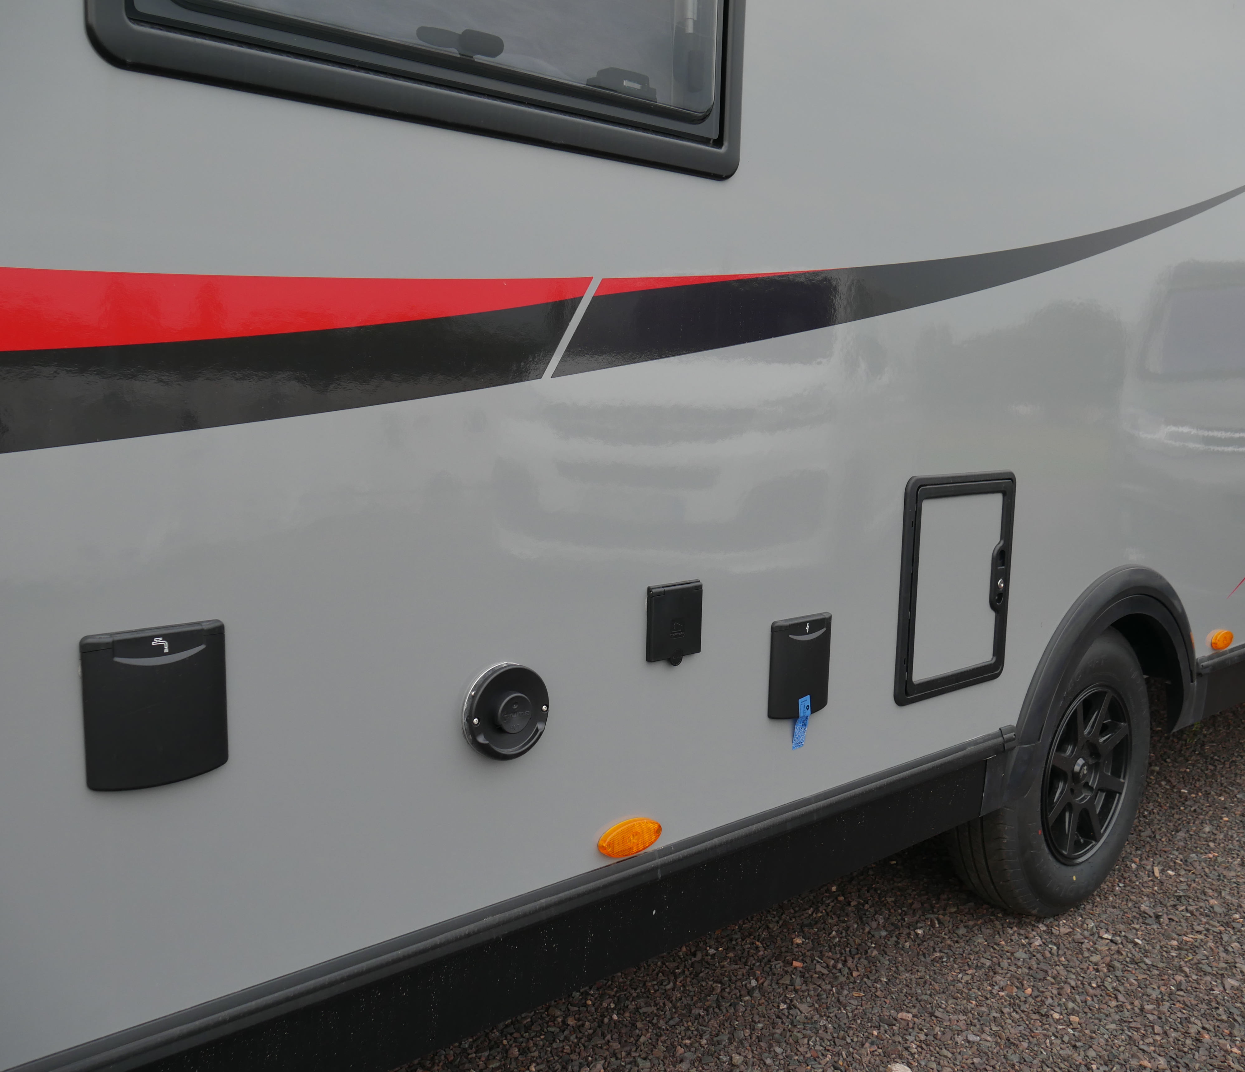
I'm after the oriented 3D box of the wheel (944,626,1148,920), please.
[{"bbox_3d":[0.931,0.494,2.504,0.640,0.635,0.187,-5,10,-41],"label":"wheel"}]

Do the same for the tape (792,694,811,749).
[{"bbox_3d":[0.261,0.273,1.691,0.026,0.080,0.014,-5,10,-41],"label":"tape"}]

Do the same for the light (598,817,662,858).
[{"bbox_3d":[0.012,0.390,1.494,0.101,0.042,0.016,-5,10,-41],"label":"light"}]

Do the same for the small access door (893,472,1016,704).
[{"bbox_3d":[0.565,0.080,1.938,0.302,0.365,0.023,-5,10,-41],"label":"small access door"}]

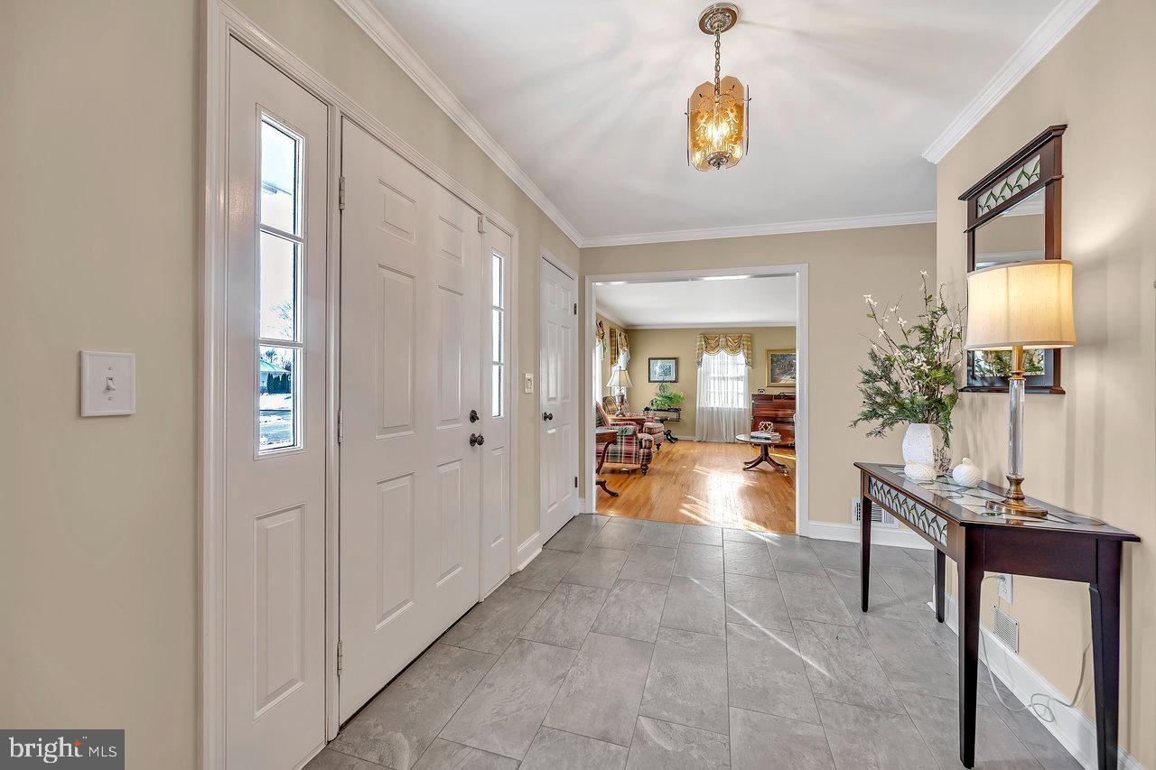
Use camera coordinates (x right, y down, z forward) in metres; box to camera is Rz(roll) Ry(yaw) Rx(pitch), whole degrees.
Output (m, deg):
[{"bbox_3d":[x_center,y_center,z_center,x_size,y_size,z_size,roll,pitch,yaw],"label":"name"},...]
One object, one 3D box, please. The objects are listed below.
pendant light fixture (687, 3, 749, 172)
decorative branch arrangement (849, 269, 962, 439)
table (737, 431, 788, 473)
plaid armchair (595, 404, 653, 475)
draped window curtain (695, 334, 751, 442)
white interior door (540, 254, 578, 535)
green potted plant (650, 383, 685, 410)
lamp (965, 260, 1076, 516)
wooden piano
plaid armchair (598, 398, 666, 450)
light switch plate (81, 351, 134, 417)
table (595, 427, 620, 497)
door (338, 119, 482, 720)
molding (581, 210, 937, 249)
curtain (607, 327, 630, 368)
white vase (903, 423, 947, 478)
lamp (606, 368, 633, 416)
[{"bbox_3d":[0.485,-1.012,1.559,0.210,0.530,0.210,1,0,17],"label":"pendant light fixture"},{"bbox_3d":[1.540,-0.119,2.098,0.430,0.770,0.400,0,0,17],"label":"decorative branch arrangement"},{"bbox_3d":[2.600,0.956,6.229,0.760,0.430,0.820,0,0,17],"label":"table"},{"bbox_3d":[0.569,0.665,6.104,0.920,0.960,0.760,1,0,13],"label":"plaid armchair"},{"bbox_3d":[2.891,0.077,8.998,1.110,2.180,0.150,0,0,17],"label":"draped window curtain"},{"bbox_3d":[-0.147,0.122,3.545,0.045,2.035,0.775,1,0,17],"label":"white interior door"},{"bbox_3d":[1.814,0.237,9.090,0.680,0.540,0.500,0,0,17],"label":"green potted plant"},{"bbox_3d":[1.438,0.019,1.474,0.262,0.785,0.262,0,0,17],"label":"lamp"},{"bbox_3d":[4.058,0.681,8.514,1.420,0.970,0.600,1,0,17],"label":"wooden piano"},{"bbox_3d":[1.130,0.662,8.233,0.920,0.960,0.770,1,0,13],"label":"plaid armchair"},{"bbox_3d":[-0.945,-0.001,0.910,0.012,0.127,0.085,1,0,17],"label":"light switch plate"},{"bbox_3d":[0.052,0.822,4.746,0.560,0.670,0.560,0,0,-28],"label":"table"},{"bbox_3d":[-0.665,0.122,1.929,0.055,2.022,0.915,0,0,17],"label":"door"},{"bbox_3d":[1.280,-1.222,3.559,2.660,0.080,0.060,1,0,17],"label":"molding"},{"bbox_3d":[0.837,-0.720,9.158,0.180,0.730,1.020,1,0,17],"label":"curtain"},{"bbox_3d":[1.627,0.297,2.090,0.187,0.228,0.187,0,0,17],"label":"white vase"},{"bbox_3d":[0.668,0.112,7.171,0.430,0.760,0.430,1,0,17],"label":"lamp"}]

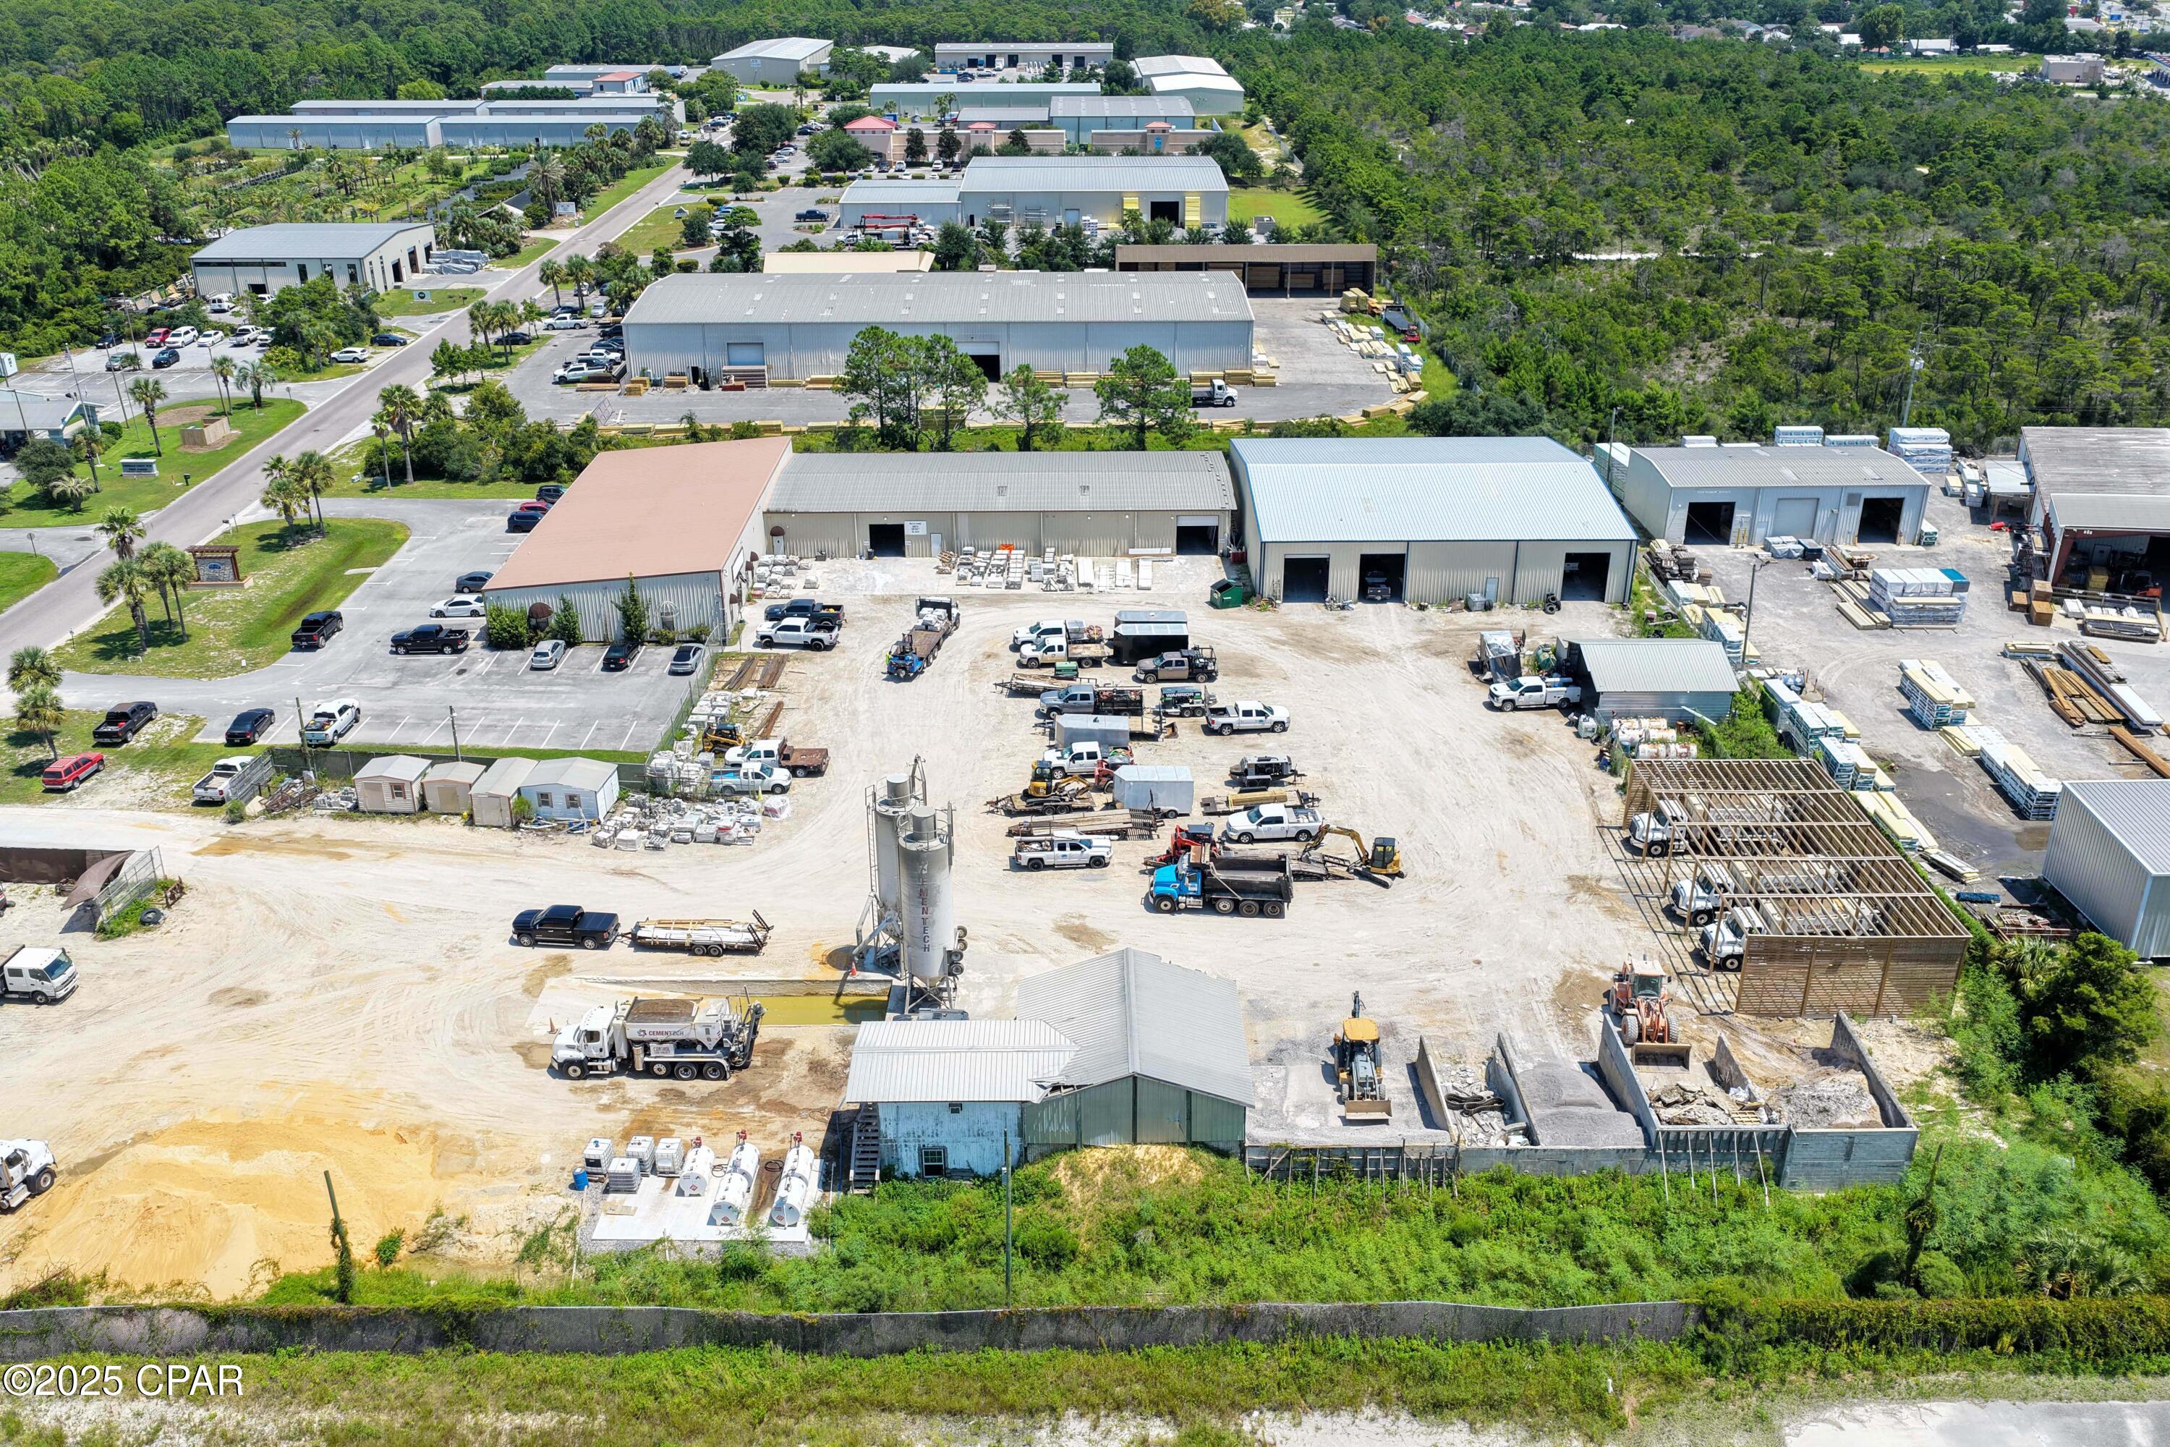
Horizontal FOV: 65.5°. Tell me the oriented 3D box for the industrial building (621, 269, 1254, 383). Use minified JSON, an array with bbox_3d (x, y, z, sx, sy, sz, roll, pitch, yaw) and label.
[{"bbox_3d":[-17.700,-52.865,220.819,76.800,8.150,31.400,0,26,0],"label":"industrial building"}]

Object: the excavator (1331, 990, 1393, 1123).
[{"bbox_3d":[13.500,16.201,82.588,2.200,3.300,6.600,0,26,1],"label":"excavator"}]

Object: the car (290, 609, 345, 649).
[{"bbox_3d":[-60.402,-7.577,133.095,2.030,1.940,5.850,1,26,2],"label":"car"}]

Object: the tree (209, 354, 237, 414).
[{"bbox_3d":[-95.139,-37.638,186.926,2.970,6.732,2.970,0,26,0],"label":"tree"}]

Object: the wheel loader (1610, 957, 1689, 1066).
[{"bbox_3d":[28.517,14.160,85.677,2.650,3.250,6.800,0,26,0],"label":"wheel loader"}]

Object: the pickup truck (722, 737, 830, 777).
[{"bbox_3d":[-20.750,2.183,113.472,6.750,2.050,2.350,1,26,2],"label":"pickup truck"}]

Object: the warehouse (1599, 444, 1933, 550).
[{"bbox_3d":[63.477,-21.465,155.945,22.900,6.100,12.000,0,26,0],"label":"warehouse"}]

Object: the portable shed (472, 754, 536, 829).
[{"bbox_3d":[-36.980,4.336,107.636,2.600,2.400,4.900,1,26,3],"label":"portable shed"}]

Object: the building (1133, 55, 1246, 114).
[{"bbox_3d":[26.844,-179.140,472.555,26.000,7.100,85.000,0,26,-1],"label":"building"}]

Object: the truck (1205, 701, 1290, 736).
[{"bbox_3d":[11.282,-0.506,116.922,5.850,1.880,2.000,-3,26,-5],"label":"truck"}]

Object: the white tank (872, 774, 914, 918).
[{"bbox_3d":[-9.576,6.662,88.439,2.550,8.900,2.550,0,26,0],"label":"white tank"}]

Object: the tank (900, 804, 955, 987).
[{"bbox_3d":[-8.200,9.234,87.234,2.600,11.500,2.600,0,26,0],"label":"tank"}]

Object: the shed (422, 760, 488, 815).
[{"bbox_3d":[-40.570,4.072,109.165,3.300,2.380,2.700,1,26,3],"label":"shed"}]

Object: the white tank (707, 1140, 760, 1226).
[{"bbox_3d":[-15.471,20.457,75.141,1.250,1.380,3.800,1,26,2],"label":"white tank"}]

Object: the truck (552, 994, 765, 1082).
[{"bbox_3d":[-21.200,15.470,84.076,10.400,3.600,2.650,0,26,0],"label":"truck"}]

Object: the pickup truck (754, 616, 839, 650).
[{"bbox_3d":[-22.250,-7.092,131.421,6.250,1.980,2.050,4,26,8],"label":"pickup truck"}]

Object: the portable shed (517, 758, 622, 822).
[{"bbox_3d":[-32.750,4.174,107.653,4.900,2.750,3.750,4,26,7],"label":"portable shed"}]

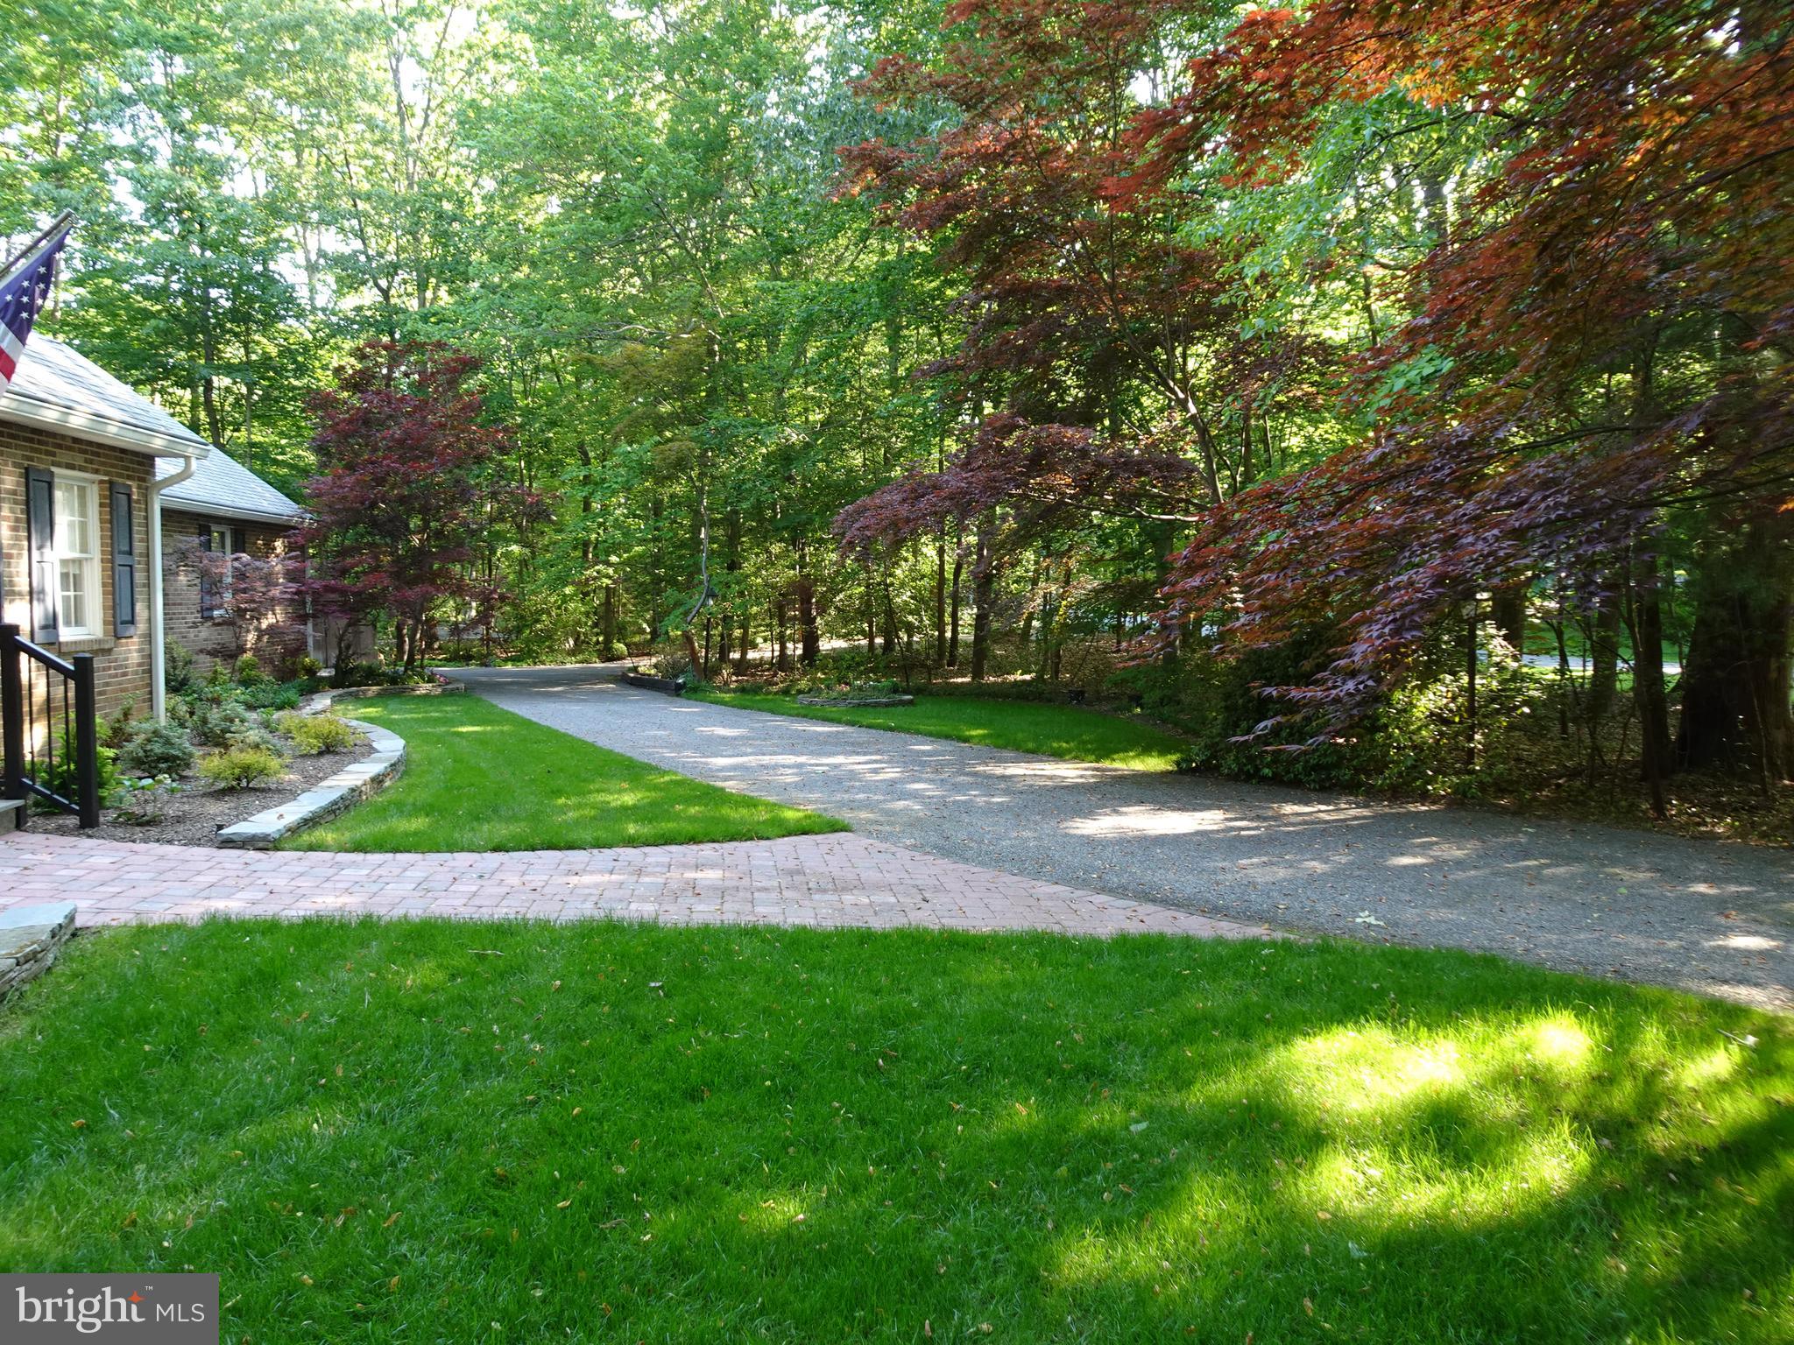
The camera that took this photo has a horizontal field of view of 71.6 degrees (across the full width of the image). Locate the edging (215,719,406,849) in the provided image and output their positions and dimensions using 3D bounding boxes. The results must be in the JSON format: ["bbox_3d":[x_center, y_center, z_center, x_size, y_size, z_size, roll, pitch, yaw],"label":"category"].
[{"bbox_3d":[-4.020,0.713,9.134,0.800,0.200,6.500,-1,3,-20],"label":"edging"}]

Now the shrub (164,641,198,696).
[{"bbox_3d":[-8.704,-0.061,15.020,0.570,0.690,0.570,0,3,-7],"label":"shrub"}]

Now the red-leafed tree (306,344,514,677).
[{"bbox_3d":[-7.382,-2.475,18.691,3.200,5.060,3.300,0,3,-7],"label":"red-leafed tree"}]

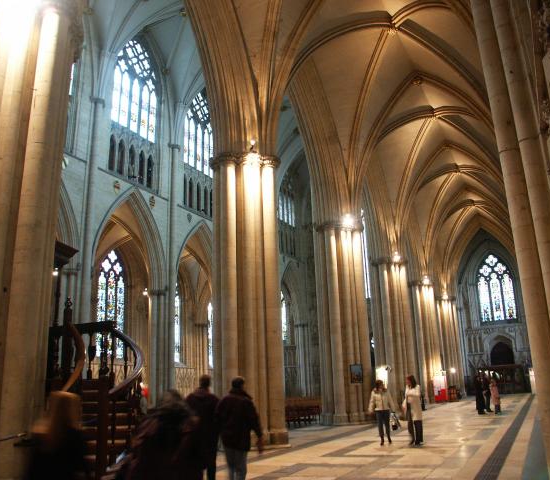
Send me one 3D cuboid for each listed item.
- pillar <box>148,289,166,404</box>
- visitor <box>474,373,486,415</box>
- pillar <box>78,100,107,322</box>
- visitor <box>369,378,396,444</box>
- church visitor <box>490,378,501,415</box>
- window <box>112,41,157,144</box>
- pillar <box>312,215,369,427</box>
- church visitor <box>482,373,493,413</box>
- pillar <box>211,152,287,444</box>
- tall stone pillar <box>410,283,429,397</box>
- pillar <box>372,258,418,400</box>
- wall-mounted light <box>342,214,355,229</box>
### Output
[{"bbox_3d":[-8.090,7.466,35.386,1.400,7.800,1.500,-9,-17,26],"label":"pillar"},{"bbox_3d":[8.902,6.696,22.713,0.420,1.740,0.500,-10,-17,30],"label":"visitor"},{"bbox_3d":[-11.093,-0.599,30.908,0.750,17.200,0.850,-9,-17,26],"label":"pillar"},{"bbox_3d":[2.730,4.415,13.339,0.620,1.600,0.420,2,-16,-14],"label":"visitor"},{"bbox_3d":[9.610,6.784,22.709,0.380,1.530,0.460,7,-18,-30],"label":"church visitor"},{"bbox_3d":[-9.986,-11.136,37.594,0.400,7.260,4.820,-9,-17,26],"label":"window"},{"bbox_3d":[2.846,3.358,21.719,2.050,8.000,2.050,-9,-17,26],"label":"pillar"},{"bbox_3d":[9.557,6.898,23.453,0.400,1.700,0.500,-8,-16,23],"label":"church visitor"},{"bbox_3d":[-0.832,1.570,14.705,2.050,8.000,2.050,-9,-17,26],"label":"pillar"},{"bbox_3d":[10.201,6.935,35.745,1.900,7.800,1.900,-9,-17,26],"label":"tall stone pillar"},{"bbox_3d":[6.523,5.147,28.732,2.050,7.800,2.050,-9,-17,26],"label":"pillar"},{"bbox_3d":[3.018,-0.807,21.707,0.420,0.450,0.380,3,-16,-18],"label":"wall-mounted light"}]

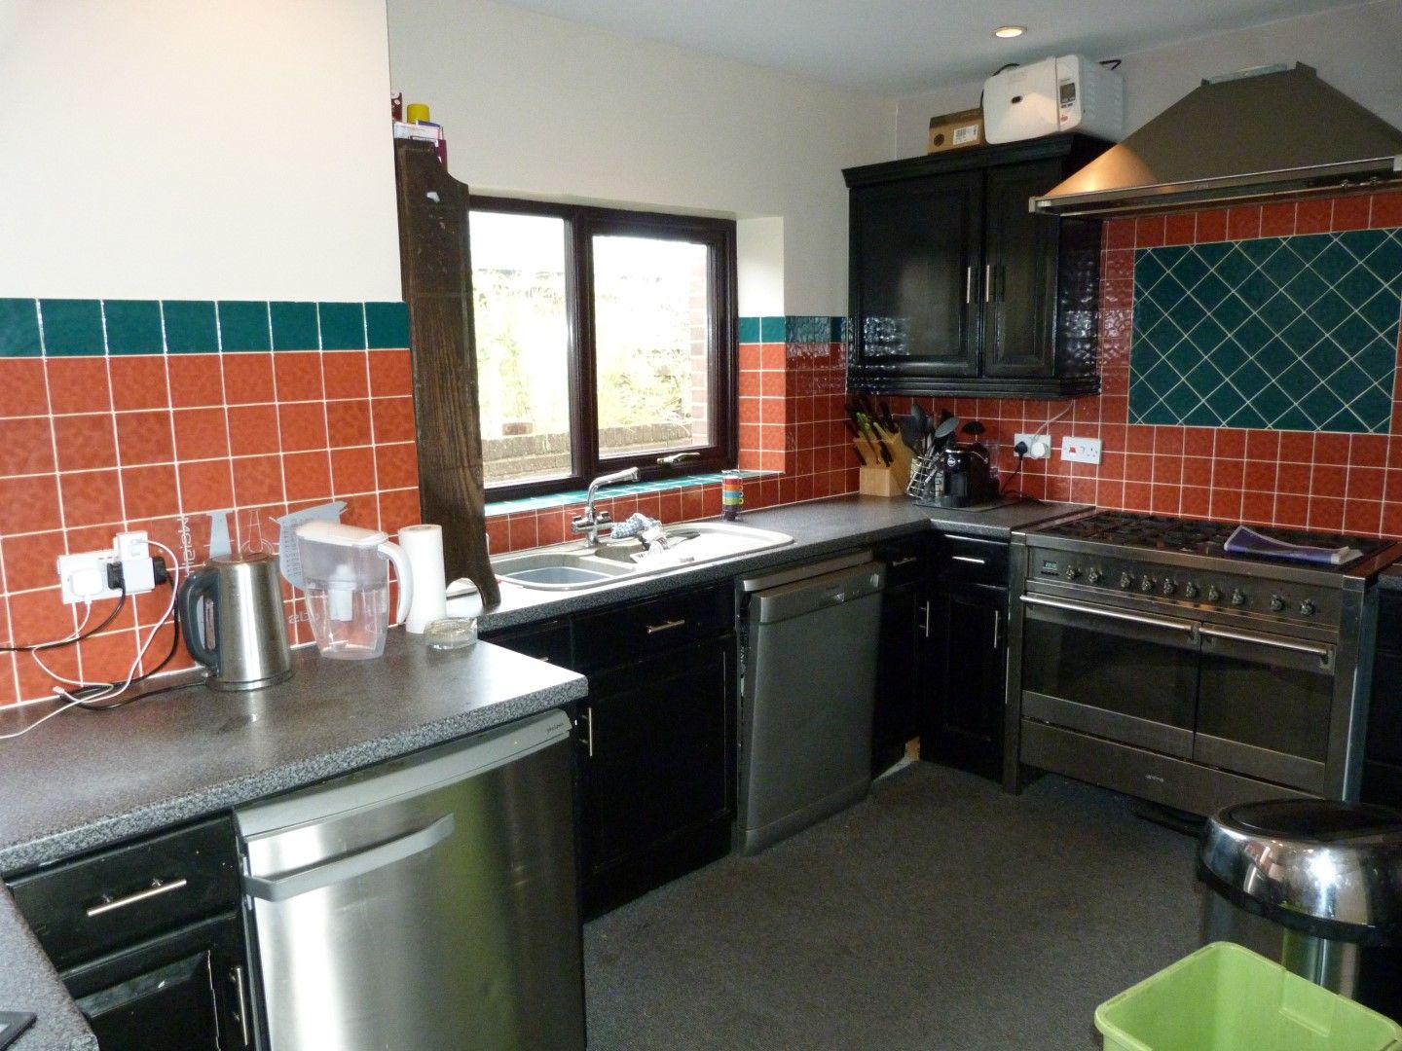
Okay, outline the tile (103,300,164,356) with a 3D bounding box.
[{"bbox_3d":[-1.039,-0.362,1.857,0.098,0.098,0.008,-11,14,-44],"label":"tile"}]

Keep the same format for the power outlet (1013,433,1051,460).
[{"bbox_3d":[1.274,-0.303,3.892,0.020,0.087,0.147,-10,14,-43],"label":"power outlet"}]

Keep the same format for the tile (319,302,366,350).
[{"bbox_3d":[-0.759,-0.421,2.143,0.100,0.100,0.008,-10,14,-42],"label":"tile"}]

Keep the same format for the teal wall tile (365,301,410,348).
[{"bbox_3d":[-0.684,-0.434,2.203,0.096,0.098,0.008,-11,14,-44],"label":"teal wall tile"}]

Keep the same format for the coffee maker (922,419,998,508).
[{"bbox_3d":[1.028,-0.204,3.855,0.145,0.230,0.320,5,12,33],"label":"coffee maker"}]

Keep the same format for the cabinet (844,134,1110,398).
[{"bbox_3d":[1.016,-0.922,3.792,0.360,0.850,0.940,-10,14,-42],"label":"cabinet"}]

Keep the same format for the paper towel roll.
[{"bbox_3d":[-0.619,0.119,2.253,0.090,0.228,0.090,-1,10,0],"label":"paper towel roll"}]

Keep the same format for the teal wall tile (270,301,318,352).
[{"bbox_3d":[-0.833,-0.408,2.075,0.100,0.100,0.008,-10,14,-42],"label":"teal wall tile"}]

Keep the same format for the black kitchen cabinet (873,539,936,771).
[{"bbox_3d":[0.494,0.421,3.703,0.355,0.840,0.570,-10,13,-43],"label":"black kitchen cabinet"}]

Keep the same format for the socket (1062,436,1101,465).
[{"bbox_3d":[1.414,-0.278,3.757,0.015,0.087,0.147,-10,14,-43],"label":"socket"}]

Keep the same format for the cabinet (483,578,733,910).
[{"bbox_3d":[-0.406,0.588,2.829,0.855,0.840,0.590,-10,13,-43],"label":"cabinet"}]

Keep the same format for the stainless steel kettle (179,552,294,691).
[{"bbox_3d":[-0.861,0.175,1.871,0.155,0.236,0.200,7,13,40],"label":"stainless steel kettle"}]

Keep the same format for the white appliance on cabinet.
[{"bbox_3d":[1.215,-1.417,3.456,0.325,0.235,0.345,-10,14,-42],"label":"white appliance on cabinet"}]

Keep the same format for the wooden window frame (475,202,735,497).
[{"bbox_3d":[-0.373,-0.611,3.589,1.360,0.995,0.080,-10,14,-42],"label":"wooden window frame"}]

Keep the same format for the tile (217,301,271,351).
[{"bbox_3d":[-0.899,-0.390,1.994,0.098,0.098,0.008,-11,14,-44],"label":"tile"}]

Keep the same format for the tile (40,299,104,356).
[{"bbox_3d":[-1.109,-0.349,1.789,0.098,0.098,0.008,-11,14,-44],"label":"tile"}]

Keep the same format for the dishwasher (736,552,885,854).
[{"bbox_3d":[0.156,0.507,3.355,0.600,0.845,0.620,-10,14,-42],"label":"dishwasher"}]

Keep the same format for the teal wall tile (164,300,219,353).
[{"bbox_3d":[-0.977,-0.379,1.943,0.100,0.100,0.008,-10,14,-42],"label":"teal wall tile"}]

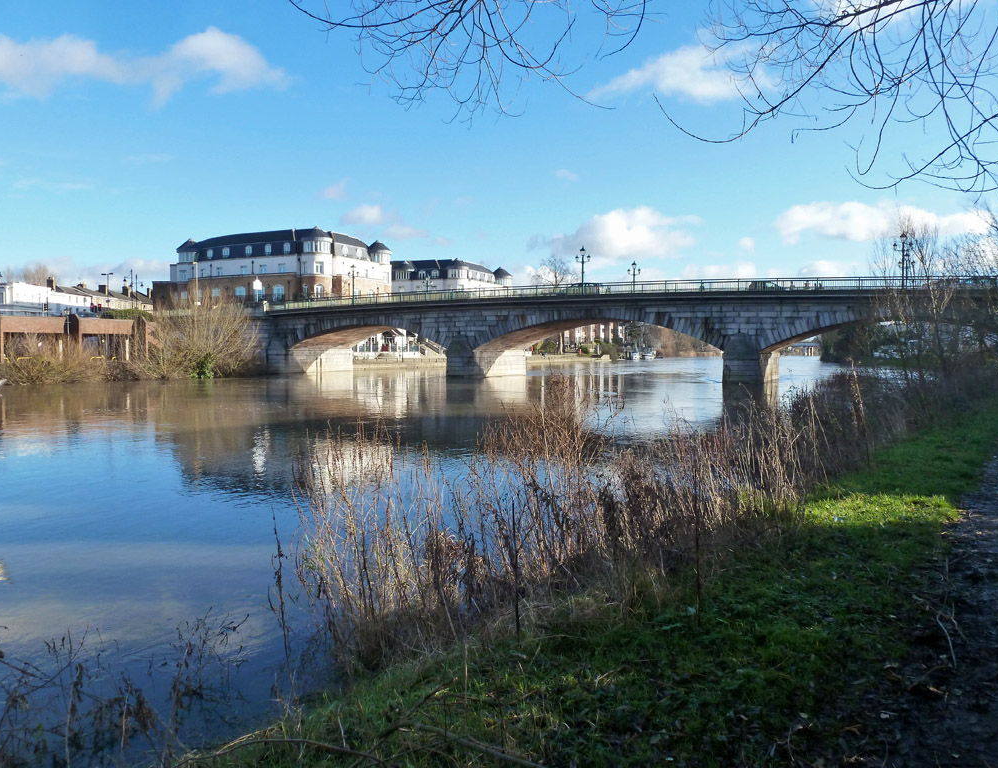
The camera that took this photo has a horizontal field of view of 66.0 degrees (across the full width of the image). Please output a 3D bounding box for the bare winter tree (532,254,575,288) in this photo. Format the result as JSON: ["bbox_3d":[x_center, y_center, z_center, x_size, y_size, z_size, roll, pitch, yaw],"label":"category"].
[{"bbox_3d":[11.957,-17.207,165.380,10.500,21.560,10.000,0,3,4],"label":"bare winter tree"}]

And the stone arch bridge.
[{"bbox_3d":[9.715,-4.448,70.292,75.000,8.300,13.400,2,3,28],"label":"stone arch bridge"}]

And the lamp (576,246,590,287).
[{"bbox_3d":[7.033,-9.354,64.172,1.400,4.200,0.500,2,3,28],"label":"lamp"}]

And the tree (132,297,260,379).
[{"bbox_3d":[-27.948,-4.274,70.882,10.700,7.500,8.300,-1,3,-21],"label":"tree"}]

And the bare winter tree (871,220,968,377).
[{"bbox_3d":[23.175,-4.575,42.330,4.700,8.770,4.500,2,3,29],"label":"bare winter tree"}]

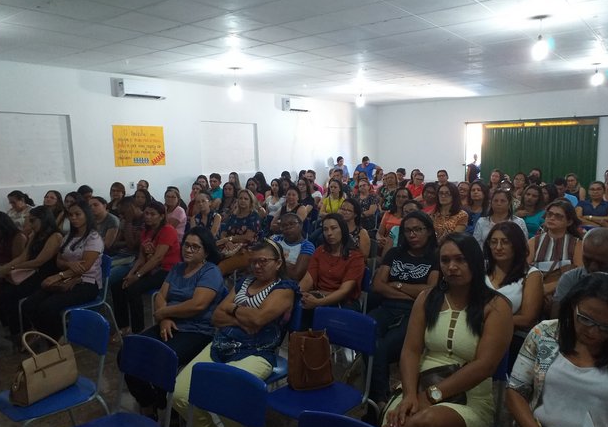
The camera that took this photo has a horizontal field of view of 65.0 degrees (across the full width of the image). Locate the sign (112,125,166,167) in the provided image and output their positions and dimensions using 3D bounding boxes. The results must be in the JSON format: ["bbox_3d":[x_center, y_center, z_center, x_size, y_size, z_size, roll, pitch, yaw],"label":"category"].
[{"bbox_3d":[-2.754,-1.136,8.072,0.020,0.670,0.970,6,10,38],"label":"sign"}]

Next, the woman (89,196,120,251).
[{"bbox_3d":[-2.361,0.478,5.231,0.500,1.240,0.780,4,10,36],"label":"woman"}]

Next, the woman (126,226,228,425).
[{"bbox_3d":[-0.803,0.689,2.887,0.530,1.200,0.730,4,9,36],"label":"woman"}]

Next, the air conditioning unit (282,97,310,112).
[{"bbox_3d":[-0.165,-2.538,11.247,0.230,0.290,0.800,5,10,38],"label":"air conditioning unit"}]

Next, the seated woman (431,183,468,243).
[{"bbox_3d":[1.598,0.319,5.455,0.480,1.270,0.800,5,10,35],"label":"seated woman"}]

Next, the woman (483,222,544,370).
[{"bbox_3d":[1.034,0.675,2.666,0.490,1.220,0.750,4,9,36],"label":"woman"}]

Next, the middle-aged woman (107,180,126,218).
[{"bbox_3d":[-2.803,0.187,6.861,0.480,1.220,0.760,4,9,36],"label":"middle-aged woman"}]

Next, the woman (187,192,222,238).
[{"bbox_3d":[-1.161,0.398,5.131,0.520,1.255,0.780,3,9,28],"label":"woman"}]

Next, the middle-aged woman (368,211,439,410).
[{"bbox_3d":[0.653,0.640,3.121,0.520,1.276,0.780,4,9,30],"label":"middle-aged woman"}]

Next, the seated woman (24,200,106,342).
[{"bbox_3d":[-2.025,0.569,4.025,0.480,1.280,0.780,7,11,42],"label":"seated woman"}]

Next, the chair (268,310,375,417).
[{"bbox_3d":[0.095,0.996,2.547,0.450,0.820,0.540,4,10,36],"label":"chair"}]

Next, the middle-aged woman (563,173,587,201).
[{"bbox_3d":[3.865,0.047,6.980,0.480,1.220,0.760,4,9,36],"label":"middle-aged woman"}]

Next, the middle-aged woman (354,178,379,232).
[{"bbox_3d":[0.783,0.176,6.425,0.520,1.264,0.780,4,9,30],"label":"middle-aged woman"}]

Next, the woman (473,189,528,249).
[{"bbox_3d":[1.776,0.424,4.434,0.520,1.297,0.780,4,9,30],"label":"woman"}]

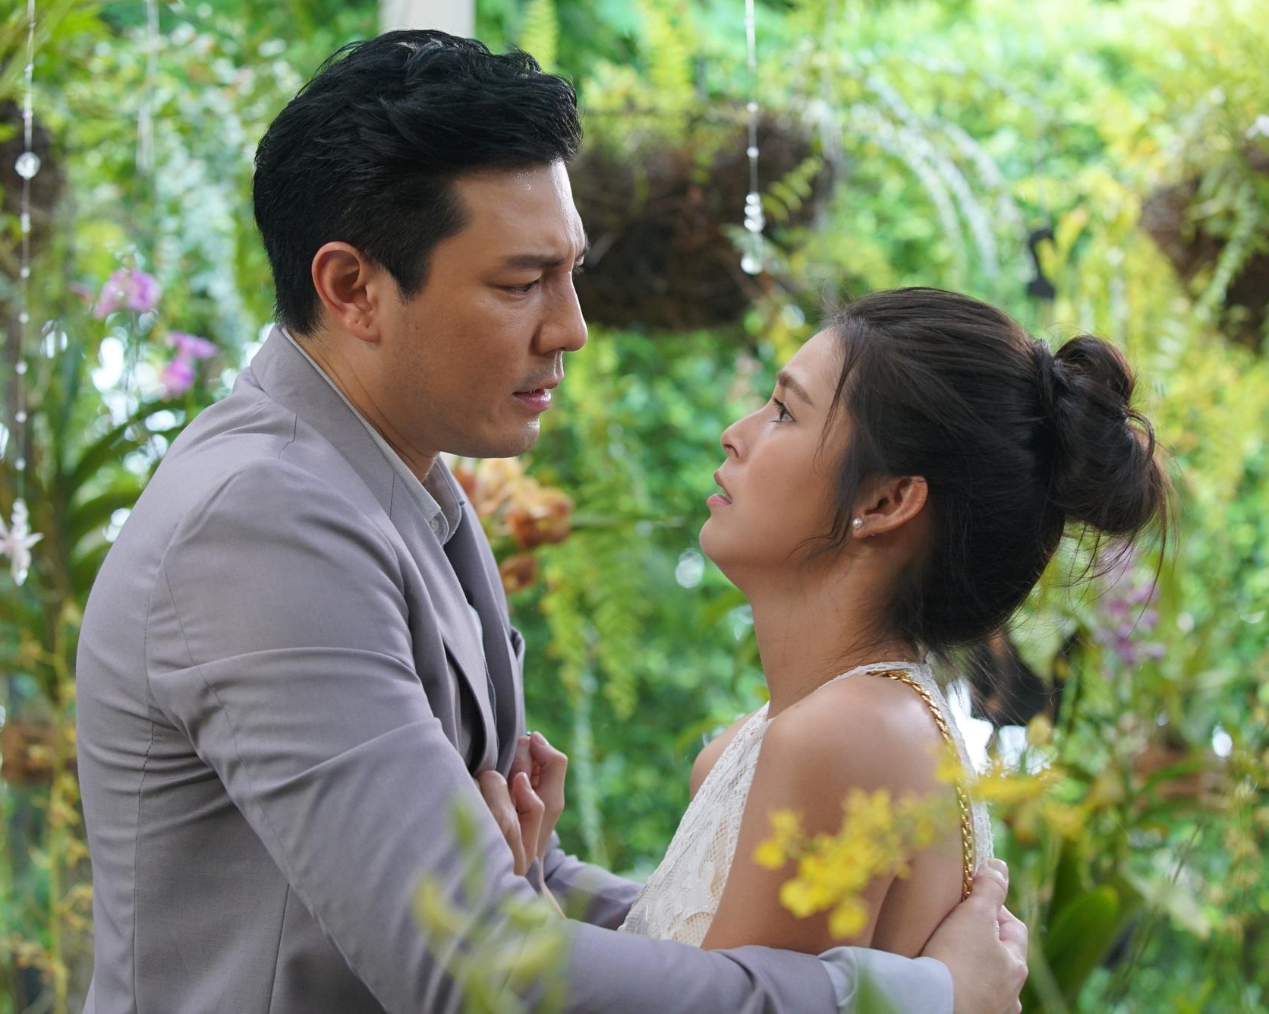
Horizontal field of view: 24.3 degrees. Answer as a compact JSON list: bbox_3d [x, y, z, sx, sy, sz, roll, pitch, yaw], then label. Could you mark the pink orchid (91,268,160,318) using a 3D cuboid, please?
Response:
[{"bbox_3d":[-0.515,-0.217,3.000,0.068,0.053,0.050,1,-8,-14],"label":"pink orchid"}]

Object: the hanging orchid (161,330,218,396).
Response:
[{"bbox_3d":[-0.453,-0.146,3.000,0.058,0.066,0.052,2,-8,-18],"label":"hanging orchid"}]

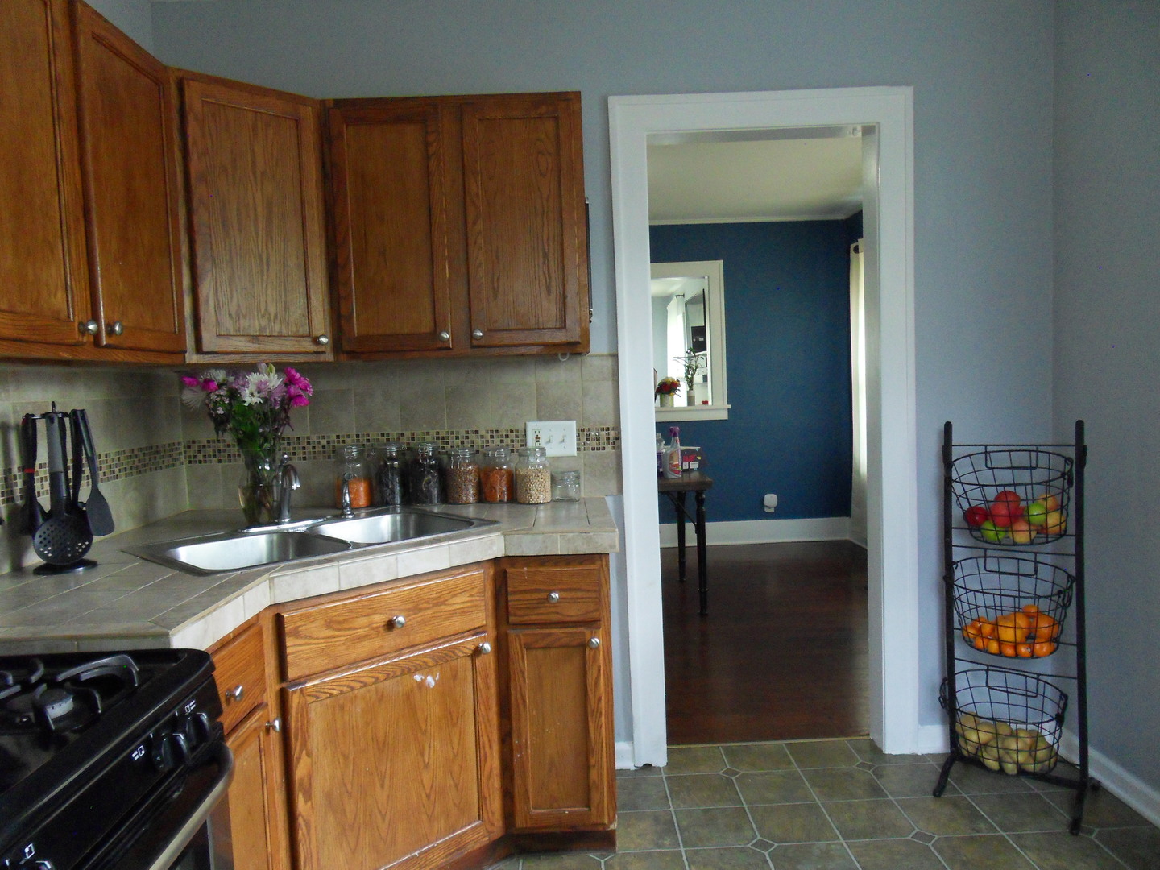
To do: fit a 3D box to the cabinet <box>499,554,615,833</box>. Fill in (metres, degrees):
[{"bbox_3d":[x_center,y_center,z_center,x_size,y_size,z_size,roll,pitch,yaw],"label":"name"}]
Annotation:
[{"bbox_3d":[-0.067,0.732,2.470,0.305,0.860,0.630,-2,4,-1],"label":"cabinet"}]

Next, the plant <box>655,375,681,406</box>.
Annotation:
[{"bbox_3d":[0.687,-0.338,6.297,0.205,0.240,0.200,-2,4,-1],"label":"plant"}]

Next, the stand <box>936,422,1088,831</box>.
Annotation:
[{"bbox_3d":[1.353,0.544,2.494,0.420,1.167,0.340,1,5,39],"label":"stand"}]

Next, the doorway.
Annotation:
[{"bbox_3d":[0.641,-0.004,2.803,1.003,2.269,0.160,-2,4,-1],"label":"doorway"}]

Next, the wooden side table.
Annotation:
[{"bbox_3d":[0.322,0.622,4.871,0.850,0.760,0.880,-2,4,-1],"label":"wooden side table"}]

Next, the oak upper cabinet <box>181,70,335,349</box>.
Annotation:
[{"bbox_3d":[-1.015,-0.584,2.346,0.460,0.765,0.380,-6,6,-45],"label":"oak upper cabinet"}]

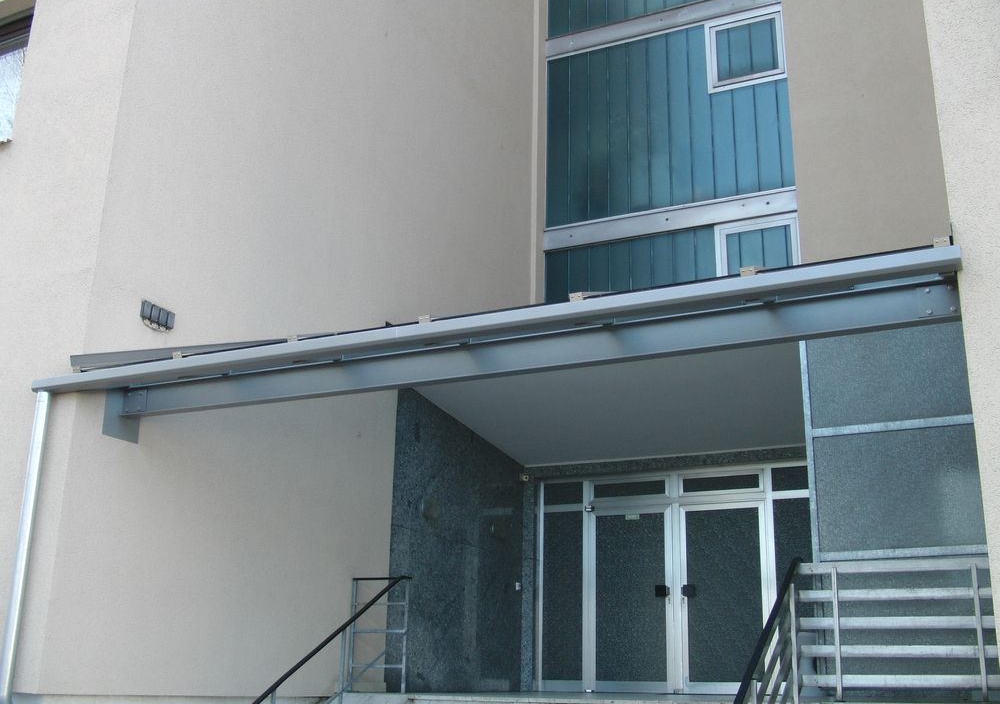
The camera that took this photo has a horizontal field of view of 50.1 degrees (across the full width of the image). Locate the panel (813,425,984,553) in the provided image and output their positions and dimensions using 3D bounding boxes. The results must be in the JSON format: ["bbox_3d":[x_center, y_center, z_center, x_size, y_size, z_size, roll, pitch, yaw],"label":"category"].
[{"bbox_3d":[3.677,1.263,9.815,1.501,1.102,0.040,-7,-19,25],"label":"panel"}]

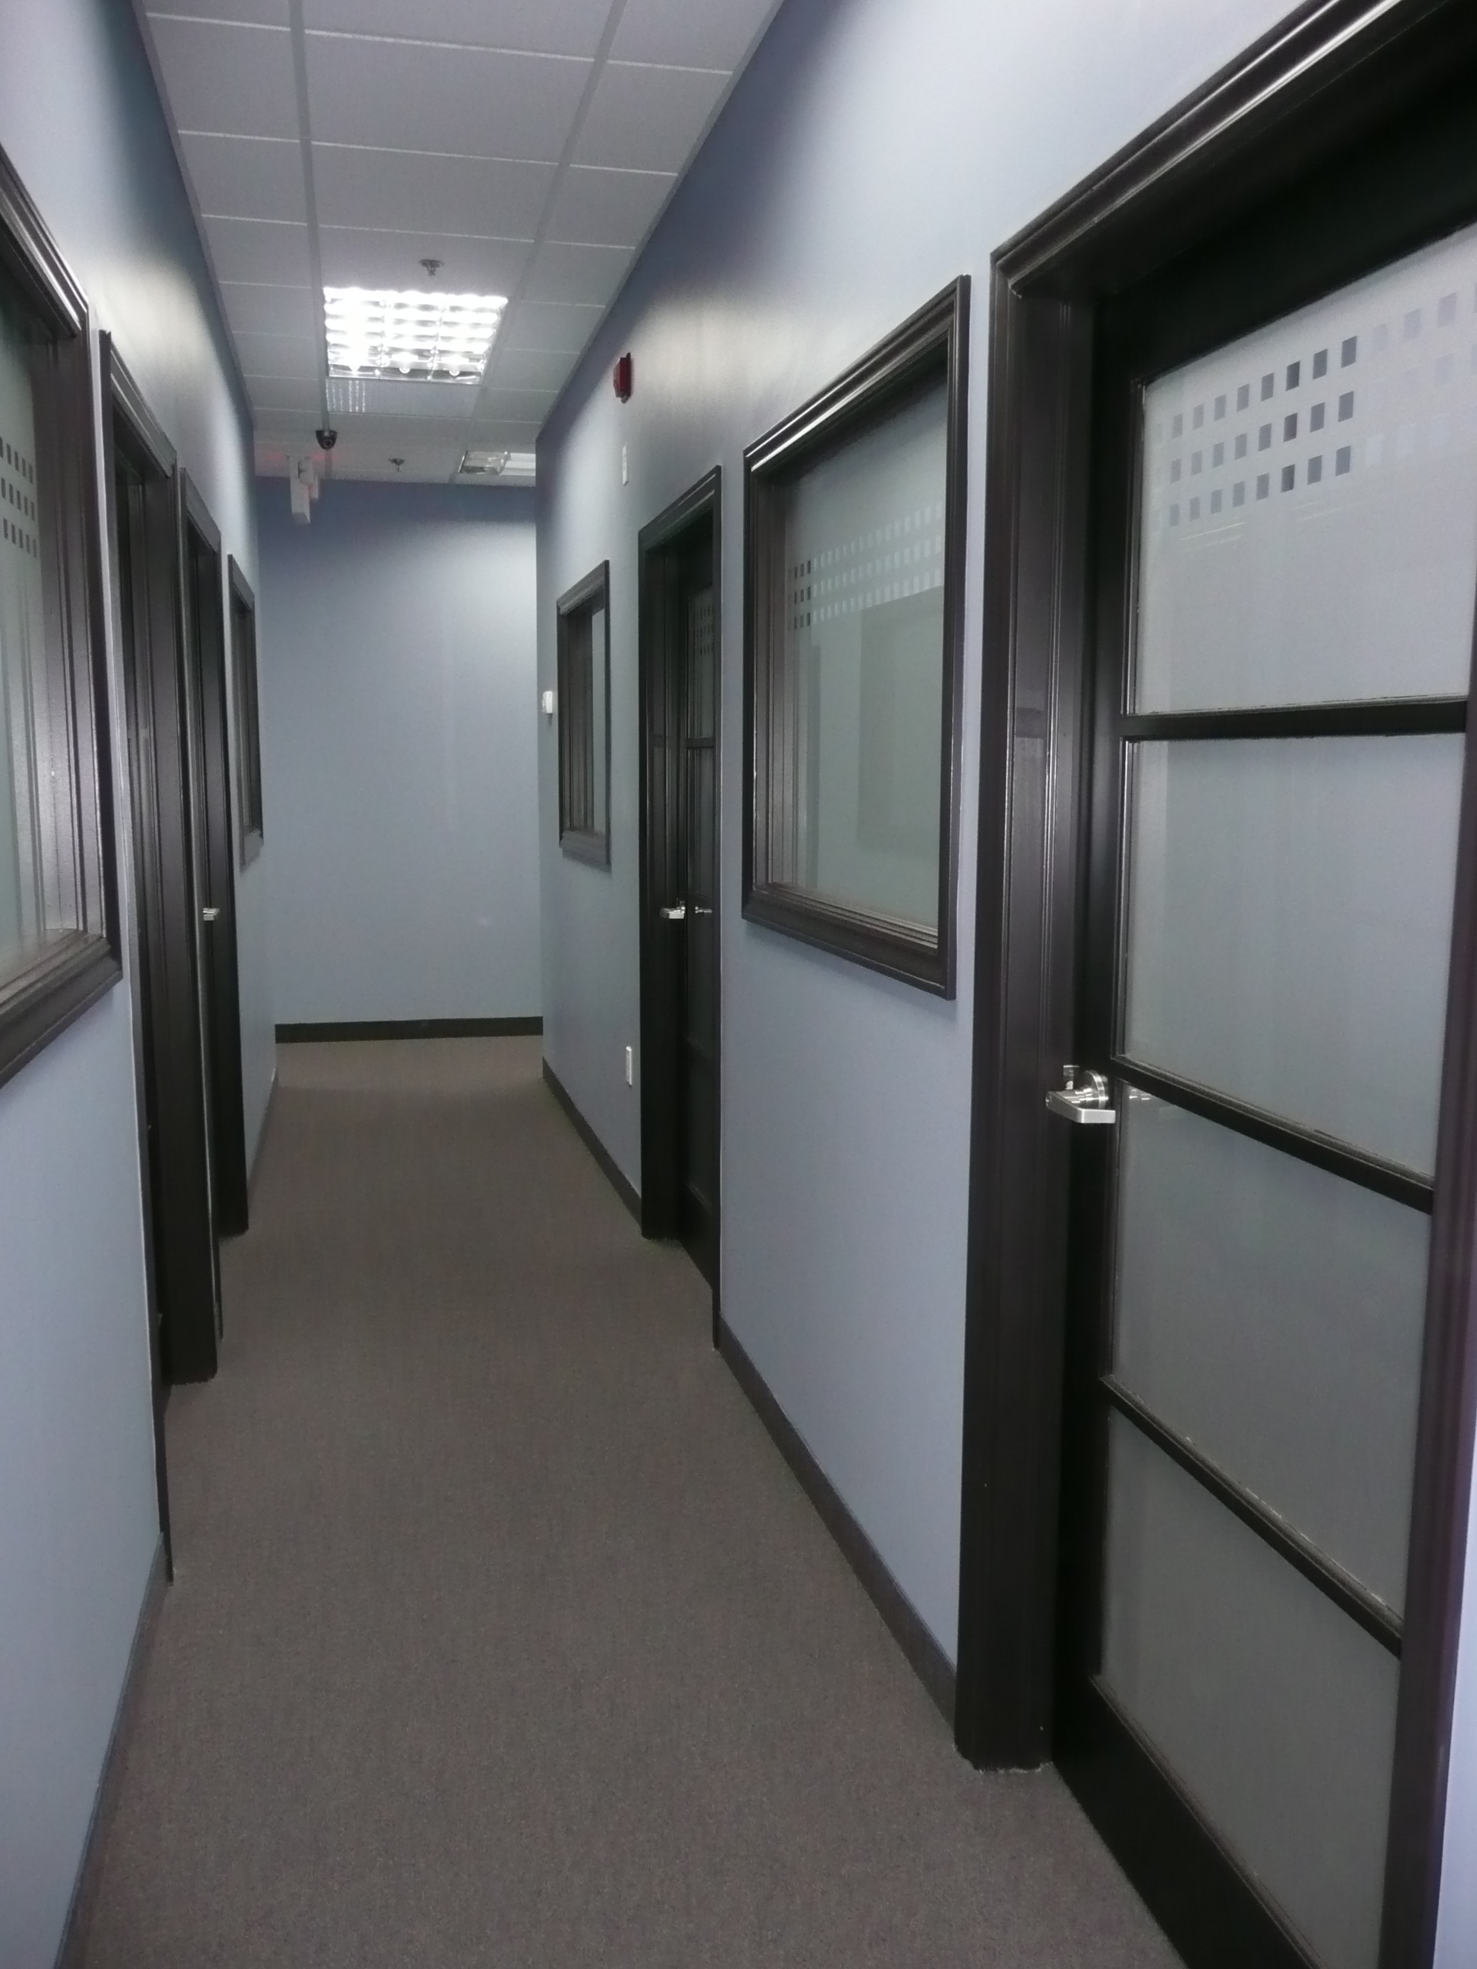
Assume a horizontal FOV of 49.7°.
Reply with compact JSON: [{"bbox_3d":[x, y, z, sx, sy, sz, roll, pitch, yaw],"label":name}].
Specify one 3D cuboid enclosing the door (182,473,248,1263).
[{"bbox_3d":[-1.472,-0.208,4.311,0.139,2.117,1.054,-2,8,-13],"label":"door"}]

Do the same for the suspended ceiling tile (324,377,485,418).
[{"bbox_3d":[-1.355,-2.385,6.481,0.595,0.020,0.592,-2,8,-13],"label":"suspended ceiling tile"}]

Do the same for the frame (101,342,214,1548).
[{"bbox_3d":[-1.221,-0.050,3.213,0.150,2.157,1.005,-2,8,-13],"label":"frame"}]

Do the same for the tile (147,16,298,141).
[{"bbox_3d":[-1.106,-1.968,3.467,0.284,0.020,0.592,-2,8,-13],"label":"tile"}]

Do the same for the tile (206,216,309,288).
[{"bbox_3d":[-1.379,-2.112,4.588,0.294,0.020,0.591,-2,8,-13],"label":"tile"}]

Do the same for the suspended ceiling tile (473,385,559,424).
[{"bbox_3d":[-0.907,-2.382,6.536,0.290,0.020,0.591,-2,8,-13],"label":"suspended ceiling tile"}]

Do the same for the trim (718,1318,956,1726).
[{"bbox_3d":[0.141,0.972,3.150,0.015,0.107,1.595,-2,8,-13],"label":"trim"}]

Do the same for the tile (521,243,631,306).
[{"bbox_3d":[-0.491,-2.157,4.841,0.275,0.020,0.592,-2,8,-13],"label":"tile"}]

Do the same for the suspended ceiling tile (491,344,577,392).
[{"bbox_3d":[-0.770,-2.318,6.004,0.275,0.020,0.592,-2,8,-13],"label":"suspended ceiling tile"}]

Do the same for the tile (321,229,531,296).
[{"bbox_3d":[-0.931,-2.126,4.695,0.596,0.020,0.591,-2,8,-13],"label":"tile"}]

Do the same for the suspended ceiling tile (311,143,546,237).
[{"bbox_3d":[-0.791,-2.045,4.116,0.596,0.020,0.591,-2,8,-13],"label":"suspended ceiling tile"}]

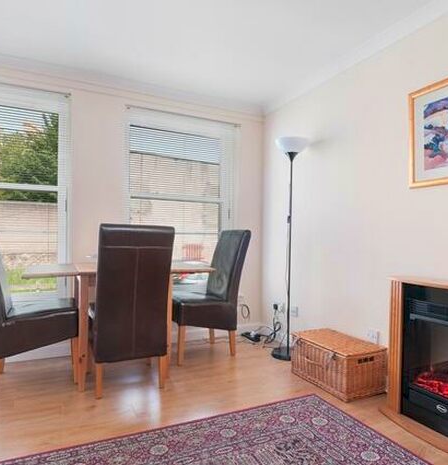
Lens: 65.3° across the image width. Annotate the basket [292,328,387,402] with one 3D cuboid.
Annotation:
[{"bbox_3d":[0.771,0.882,2.396,0.360,0.285,0.525,1,-1,-26],"label":"basket"}]

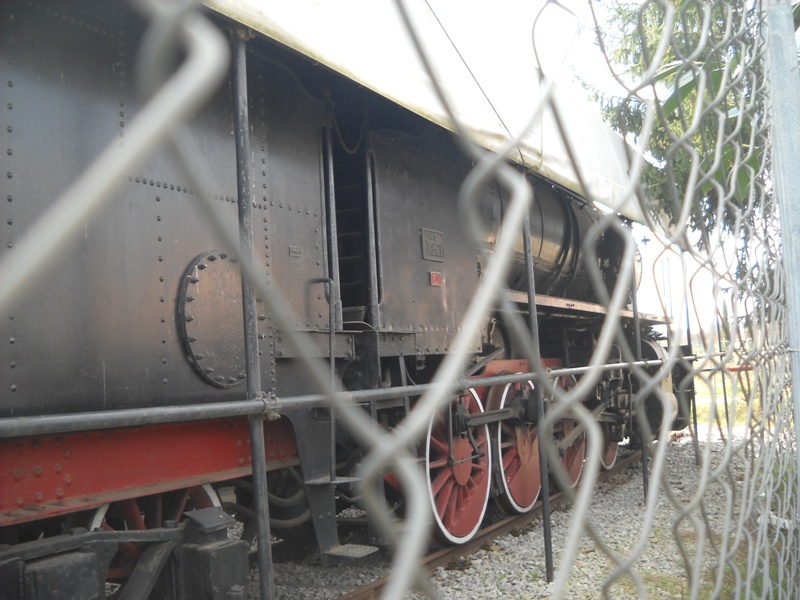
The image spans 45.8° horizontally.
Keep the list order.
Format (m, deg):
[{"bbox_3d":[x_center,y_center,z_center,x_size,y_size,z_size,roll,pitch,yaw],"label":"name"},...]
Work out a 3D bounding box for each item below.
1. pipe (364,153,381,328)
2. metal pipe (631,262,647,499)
[{"bbox_3d":[-0.162,-0.353,5.518,0.040,1.028,0.040,-5,-5,26],"label":"pipe"},{"bbox_3d":[2.736,0.829,10.837,0.050,2.850,0.050,-4,-4,26],"label":"metal pipe"}]

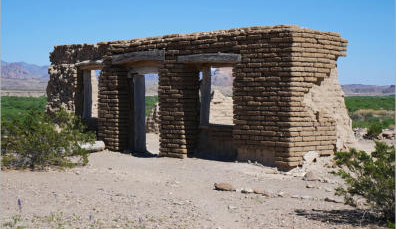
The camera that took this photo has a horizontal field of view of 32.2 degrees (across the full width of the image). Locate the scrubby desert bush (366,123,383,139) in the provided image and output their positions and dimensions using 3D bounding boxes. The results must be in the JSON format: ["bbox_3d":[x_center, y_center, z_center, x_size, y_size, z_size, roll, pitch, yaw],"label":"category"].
[{"bbox_3d":[6.956,0.616,27.043,0.620,0.580,0.600,0,2,0],"label":"scrubby desert bush"}]

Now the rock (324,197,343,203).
[{"bbox_3d":[2.141,1.343,10.842,0.260,0.070,0.170,0,2,12],"label":"rock"}]

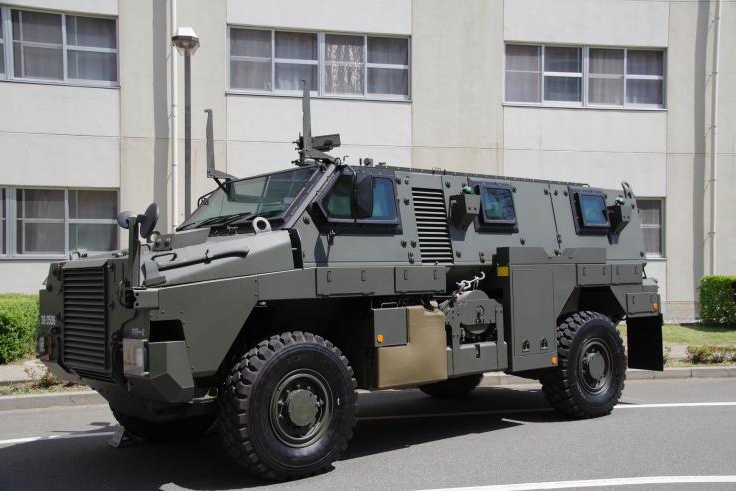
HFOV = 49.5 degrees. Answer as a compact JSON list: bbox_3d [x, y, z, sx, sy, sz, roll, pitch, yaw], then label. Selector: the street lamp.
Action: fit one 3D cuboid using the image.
[{"bbox_3d":[-3.105,-0.979,13.693,0.480,5.400,0.480,0,-1,-13],"label":"street lamp"}]

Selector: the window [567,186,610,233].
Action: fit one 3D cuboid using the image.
[{"bbox_3d":[2.609,-0.401,9.233,0.675,0.550,0.100,1,-12,-39],"label":"window"}]

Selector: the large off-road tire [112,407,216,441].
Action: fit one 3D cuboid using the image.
[{"bbox_3d":[-1.984,1.409,8.129,1.130,1.130,0.365,1,-3,-39],"label":"large off-road tire"}]

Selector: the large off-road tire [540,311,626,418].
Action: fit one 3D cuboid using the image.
[{"bbox_3d":[2.419,1.344,8.987,1.130,1.130,0.365,1,-3,-39],"label":"large off-road tire"}]

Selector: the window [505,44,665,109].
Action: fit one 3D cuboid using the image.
[{"bbox_3d":[5.072,-3.929,18.612,3.980,1.370,0.150,0,-1,-13],"label":"window"}]

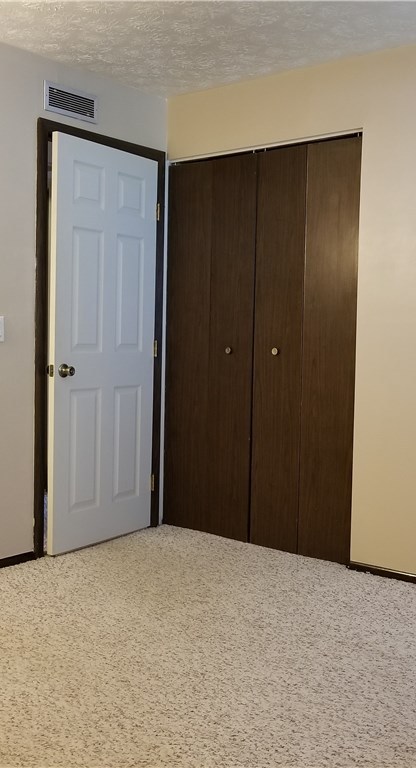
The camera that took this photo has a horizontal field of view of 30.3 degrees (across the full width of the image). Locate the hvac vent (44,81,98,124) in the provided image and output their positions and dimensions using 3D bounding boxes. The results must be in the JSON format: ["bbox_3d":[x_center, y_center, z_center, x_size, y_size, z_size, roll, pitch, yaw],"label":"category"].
[{"bbox_3d":[-0.668,-1.398,3.823,0.025,0.139,0.345,4,5,39],"label":"hvac vent"}]

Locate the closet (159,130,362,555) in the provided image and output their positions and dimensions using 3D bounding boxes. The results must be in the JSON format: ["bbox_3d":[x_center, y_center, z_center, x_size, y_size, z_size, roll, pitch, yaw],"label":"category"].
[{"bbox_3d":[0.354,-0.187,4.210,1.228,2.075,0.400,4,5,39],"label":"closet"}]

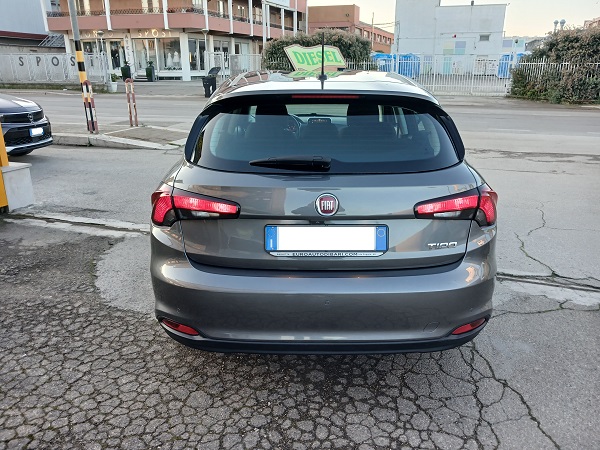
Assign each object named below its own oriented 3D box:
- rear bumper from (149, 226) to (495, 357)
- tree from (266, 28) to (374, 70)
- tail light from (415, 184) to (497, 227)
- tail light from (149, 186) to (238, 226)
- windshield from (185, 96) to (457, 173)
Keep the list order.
[{"bbox_3d":[0.120,0.265,2.235,1.770,0.520,0.470,0,18,0],"label":"rear bumper"},{"bbox_3d":[1.175,-10.089,28.892,6.550,3.700,3.200,0,18,0],"label":"tree"},{"bbox_3d":[0.735,-0.074,2.184,0.490,0.185,0.330,0,18,0],"label":"tail light"},{"bbox_3d":[-0.500,-0.074,2.184,0.490,0.185,0.330,0,18,0],"label":"tail light"},{"bbox_3d":[0.120,-0.416,2.118,1.300,0.325,0.300,0,18,0],"label":"windshield"}]

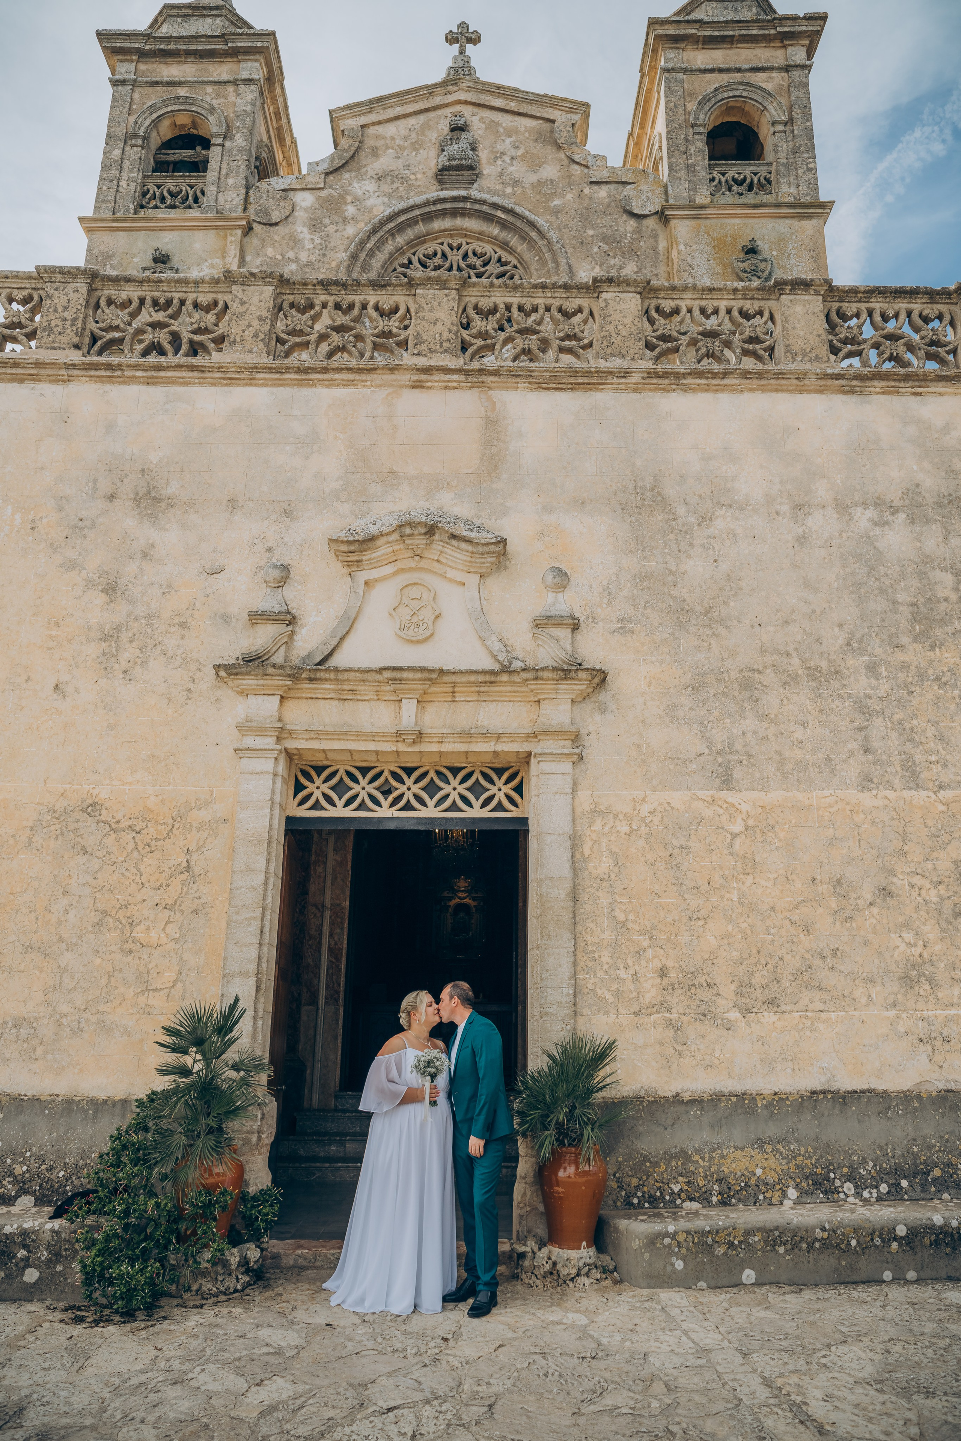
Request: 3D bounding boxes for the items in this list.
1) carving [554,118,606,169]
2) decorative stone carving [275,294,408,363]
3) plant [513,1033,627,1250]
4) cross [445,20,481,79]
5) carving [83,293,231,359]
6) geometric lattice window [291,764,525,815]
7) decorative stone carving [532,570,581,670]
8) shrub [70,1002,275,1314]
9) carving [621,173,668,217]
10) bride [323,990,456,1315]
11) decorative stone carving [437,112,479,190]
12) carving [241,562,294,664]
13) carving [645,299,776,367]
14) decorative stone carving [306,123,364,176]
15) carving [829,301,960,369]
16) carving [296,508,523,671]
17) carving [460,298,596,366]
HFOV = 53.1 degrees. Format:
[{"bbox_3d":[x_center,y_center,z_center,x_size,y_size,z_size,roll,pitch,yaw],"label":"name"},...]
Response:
[{"bbox_3d":[1.305,-7.446,12.613,0.700,0.863,0.300,1,-16,2],"label":"carving"},{"bbox_3d":[-1.167,-3.298,8.223,1.156,0.663,0.180,1,-16,1],"label":"decorative stone carving"},{"bbox_3d":[0.553,2.594,5.968,0.690,1.242,0.660,1,-16,0],"label":"plant"},{"bbox_3d":[-0.233,-8.927,12.796,0.480,1.025,0.270,1,-16,1],"label":"cross"},{"bbox_3d":[-2.729,-3.331,8.123,1.189,0.691,0.200,1,-16,0],"label":"carving"},{"bbox_3d":[-0.559,0.538,7.397,1.793,0.413,0.100,1,-16,1],"label":"geometric lattice window"},{"bbox_3d":[0.566,-0.768,7.152,0.344,0.798,0.320,1,-16,0],"label":"decorative stone carving"},{"bbox_3d":[-1.847,2.598,5.979,1.183,1.695,0.970,1,-16,0],"label":"shrub"},{"bbox_3d":[2.084,-6.609,12.301,0.596,0.668,0.300,1,-16,2],"label":"carving"},{"bbox_3d":[-0.523,2.446,5.602,0.660,1.660,0.720,-14,-22,43],"label":"bride"},{"bbox_3d":[-0.282,-7.189,12.061,0.537,1.139,0.350,1,-16,1],"label":"decorative stone carving"},{"bbox_3d":[-1.582,-0.765,7.292,0.403,0.810,0.300,1,-16,1],"label":"carving"},{"bbox_3d":[1.944,-3.260,8.124,1.106,0.702,0.200,1,-16,0],"label":"carving"},{"bbox_3d":[-1.872,-7.312,12.326,0.711,0.809,0.300,1,-16,1],"label":"decorative stone carving"},{"bbox_3d":[3.456,-3.207,8.151,1.101,0.668,0.180,1,-16,1],"label":"carving"},{"bbox_3d":[-0.517,-0.976,7.206,1.669,1.345,0.320,1,-16,0],"label":"carving"},{"bbox_3d":[0.400,-3.272,8.121,1.143,0.690,0.200,1,-16,0],"label":"carving"}]

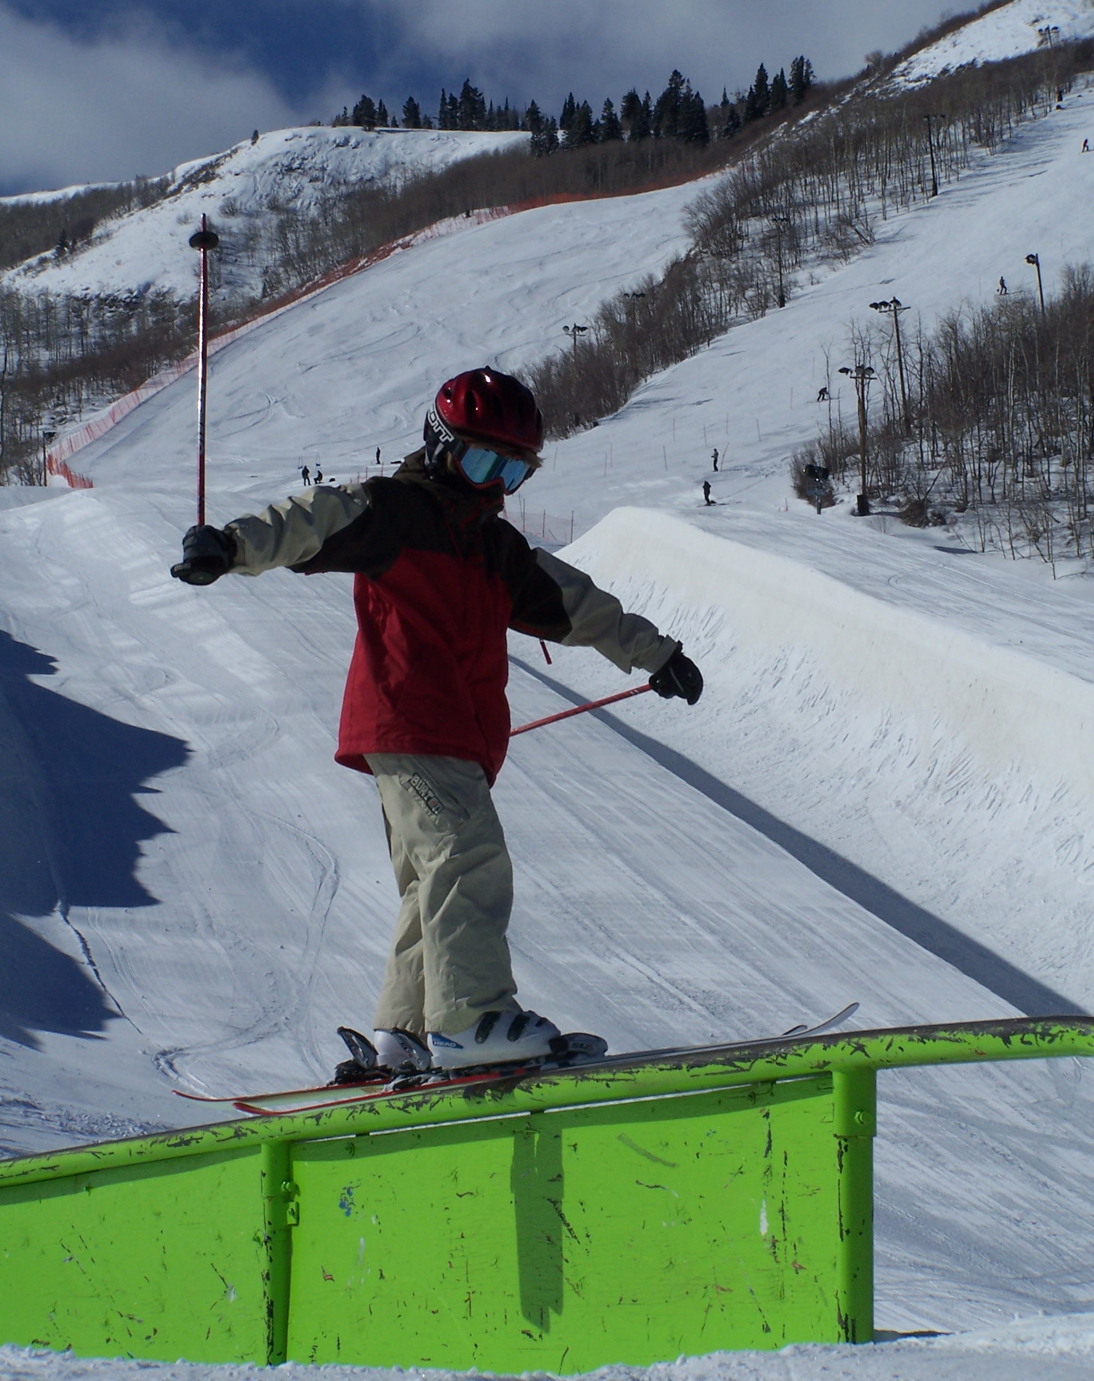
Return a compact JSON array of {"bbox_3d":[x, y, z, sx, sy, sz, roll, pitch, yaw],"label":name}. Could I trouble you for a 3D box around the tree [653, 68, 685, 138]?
[{"bbox_3d":[24.733,-118.924,1000.000,6.500,14.600,6.500,0,-3,0],"label":"tree"}]

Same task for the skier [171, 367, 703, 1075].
[{"bbox_3d":[-0.219,0.063,10.350,0.500,1.480,1.250,-3,-4,44],"label":"skier"}]

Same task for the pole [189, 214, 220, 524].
[{"bbox_3d":[-0.713,-0.620,10.300,0.070,1.010,0.070,-2,-36,-2],"label":"pole"}]

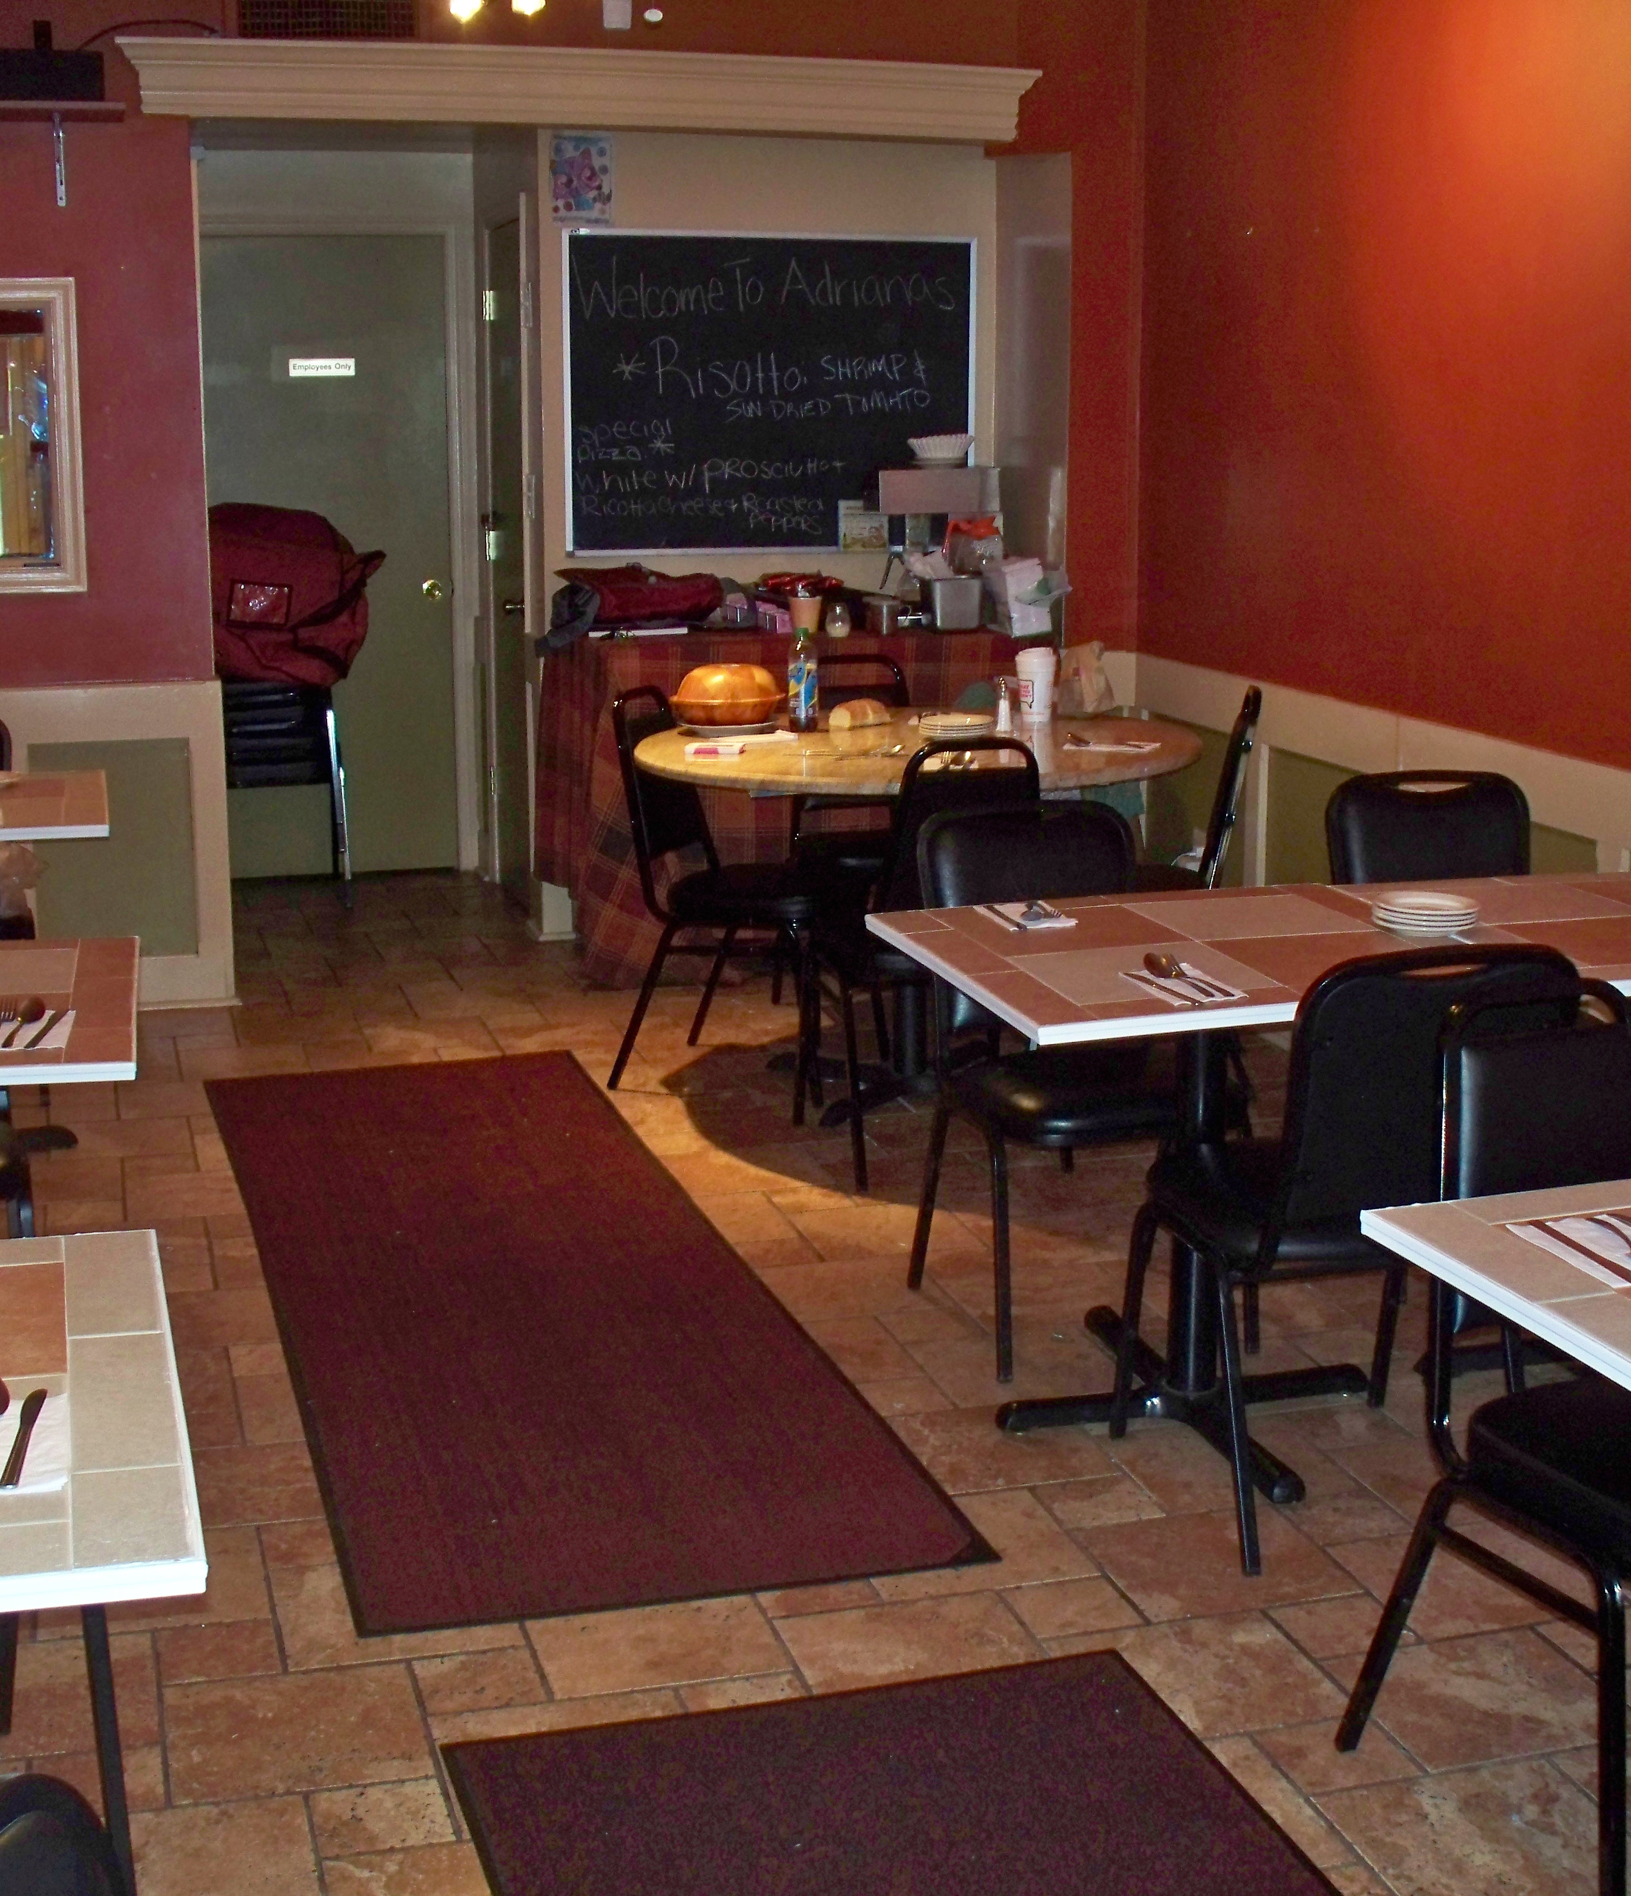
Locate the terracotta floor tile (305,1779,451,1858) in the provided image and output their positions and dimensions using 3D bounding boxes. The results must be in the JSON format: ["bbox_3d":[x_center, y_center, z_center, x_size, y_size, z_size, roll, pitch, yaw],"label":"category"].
[{"bbox_3d":[-0.488,0.982,2.879,0.152,0.010,0.142,-3,12,-16],"label":"terracotta floor tile"}]

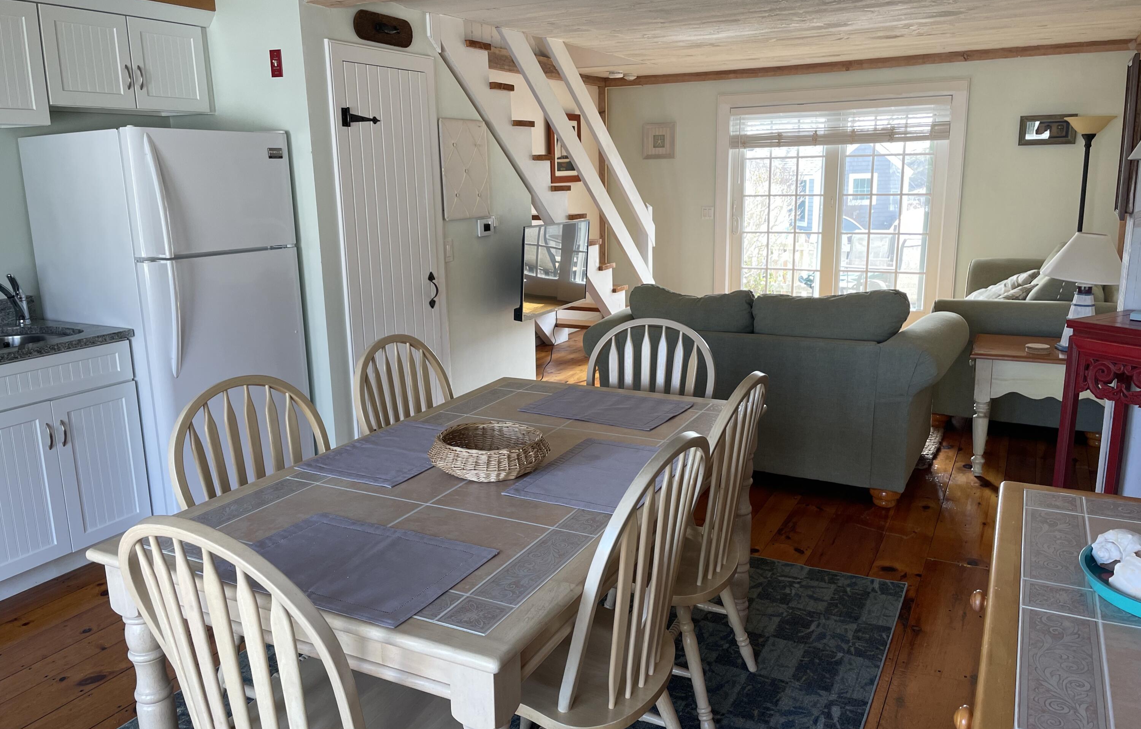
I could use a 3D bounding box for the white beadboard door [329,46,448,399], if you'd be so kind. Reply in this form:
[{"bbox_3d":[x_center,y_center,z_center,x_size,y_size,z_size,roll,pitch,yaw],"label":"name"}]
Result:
[{"bbox_3d":[-0.872,-0.499,4.350,0.060,2.085,0.755,6,14,30],"label":"white beadboard door"}]

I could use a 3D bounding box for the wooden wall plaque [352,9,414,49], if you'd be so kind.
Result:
[{"bbox_3d":[-0.909,-1.635,4.178,0.040,0.137,0.440,5,14,28],"label":"wooden wall plaque"}]

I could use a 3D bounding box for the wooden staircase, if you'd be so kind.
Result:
[{"bbox_3d":[-0.377,-1.031,6.121,0.880,2.350,3.100,6,14,27],"label":"wooden staircase"}]

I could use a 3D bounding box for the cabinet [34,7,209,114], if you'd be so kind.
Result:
[{"bbox_3d":[-2.001,-1.298,3.732,0.340,0.390,0.775,6,14,28],"label":"cabinet"}]

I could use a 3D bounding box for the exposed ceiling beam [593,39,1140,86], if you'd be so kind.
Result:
[{"bbox_3d":[2.127,-2.403,6.901,4.099,0.085,0.080,5,14,26],"label":"exposed ceiling beam"}]

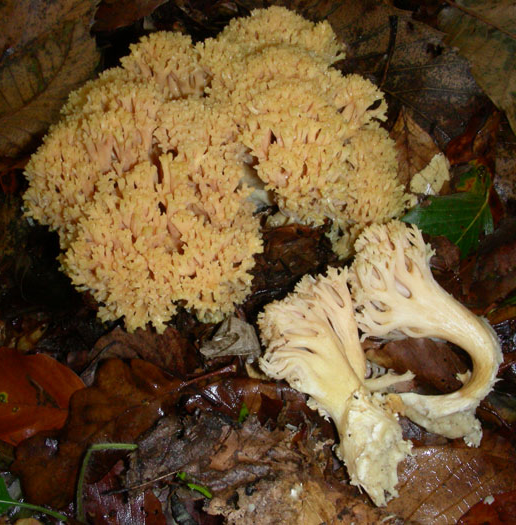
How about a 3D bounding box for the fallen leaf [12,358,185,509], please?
[{"bbox_3d":[-0.076,0.078,0.370,0.090,0.016,0.048,-38,65,-21],"label":"fallen leaf"}]

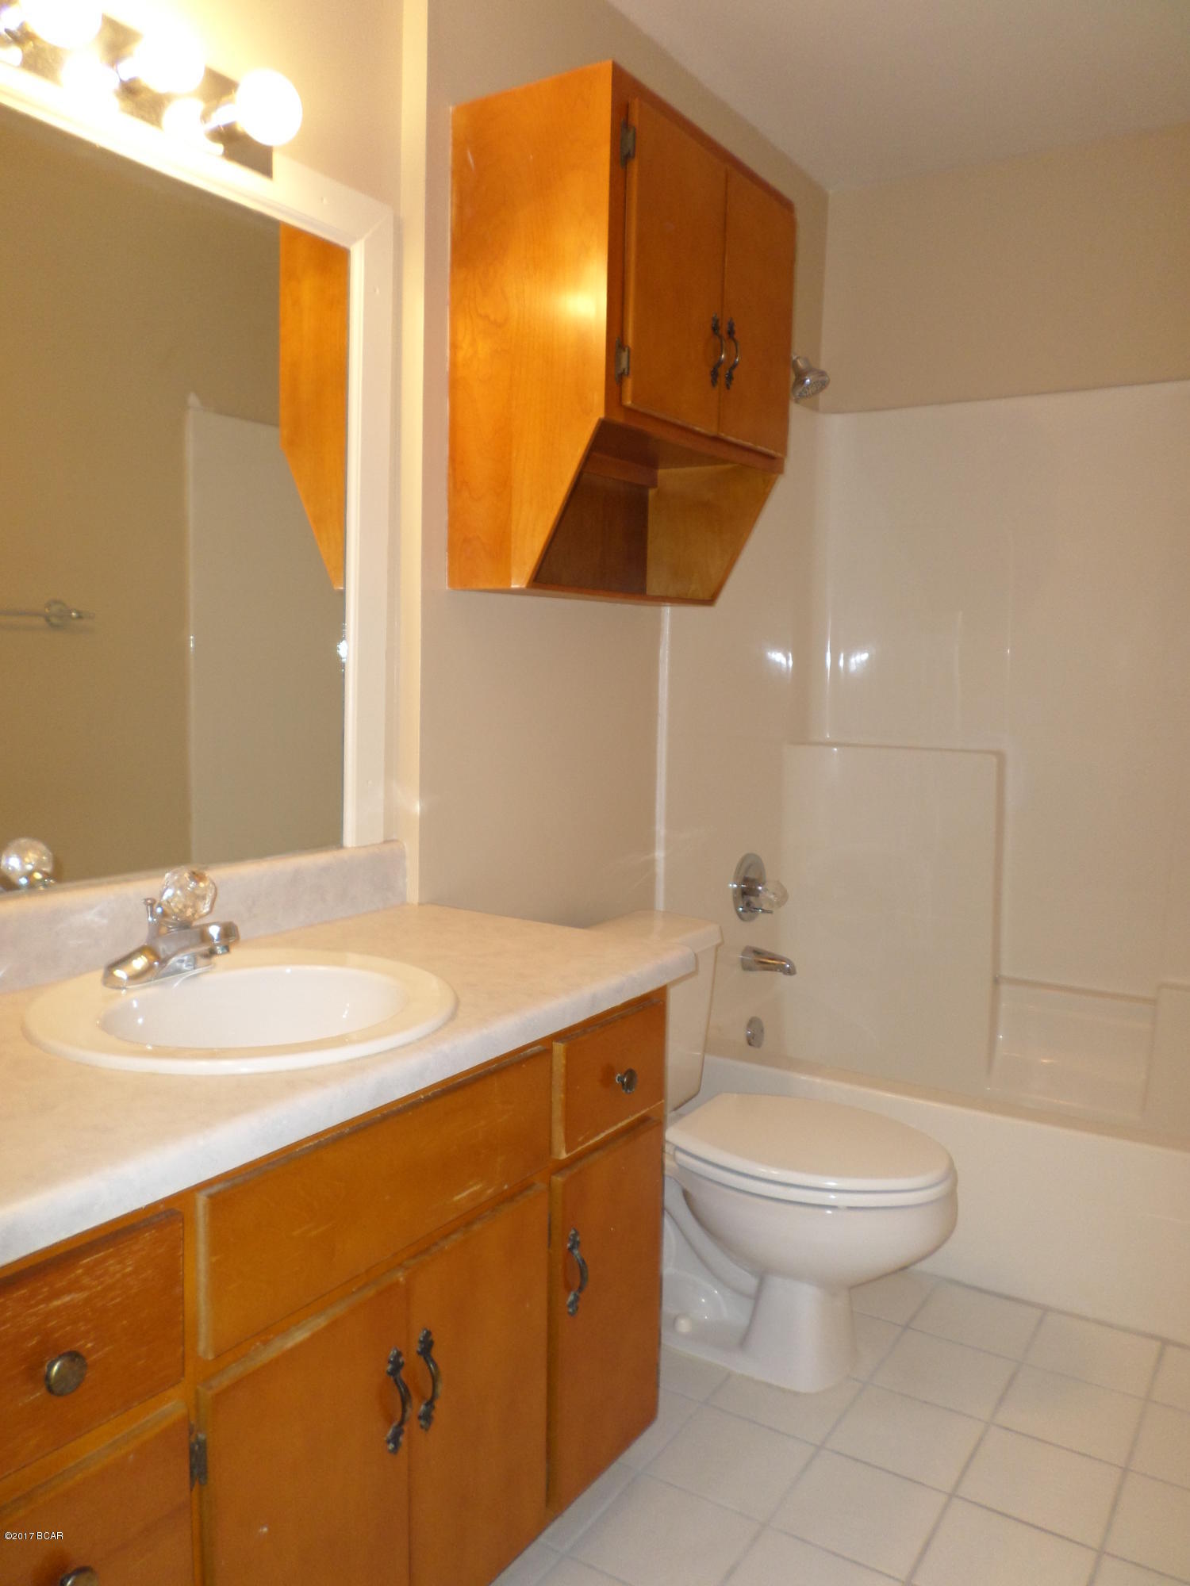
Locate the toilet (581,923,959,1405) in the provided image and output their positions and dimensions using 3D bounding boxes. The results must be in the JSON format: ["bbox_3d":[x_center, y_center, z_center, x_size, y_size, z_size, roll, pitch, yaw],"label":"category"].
[{"bbox_3d":[0.280,0.634,2.022,0.743,0.699,0.450,5,7,33],"label":"toilet"}]

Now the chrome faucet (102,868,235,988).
[{"bbox_3d":[-0.472,0.156,1.335,0.175,0.136,0.161,5,7,33],"label":"chrome faucet"}]

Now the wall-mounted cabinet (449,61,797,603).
[{"bbox_3d":[0.069,-0.692,1.952,0.310,0.732,0.610,5,7,33],"label":"wall-mounted cabinet"}]

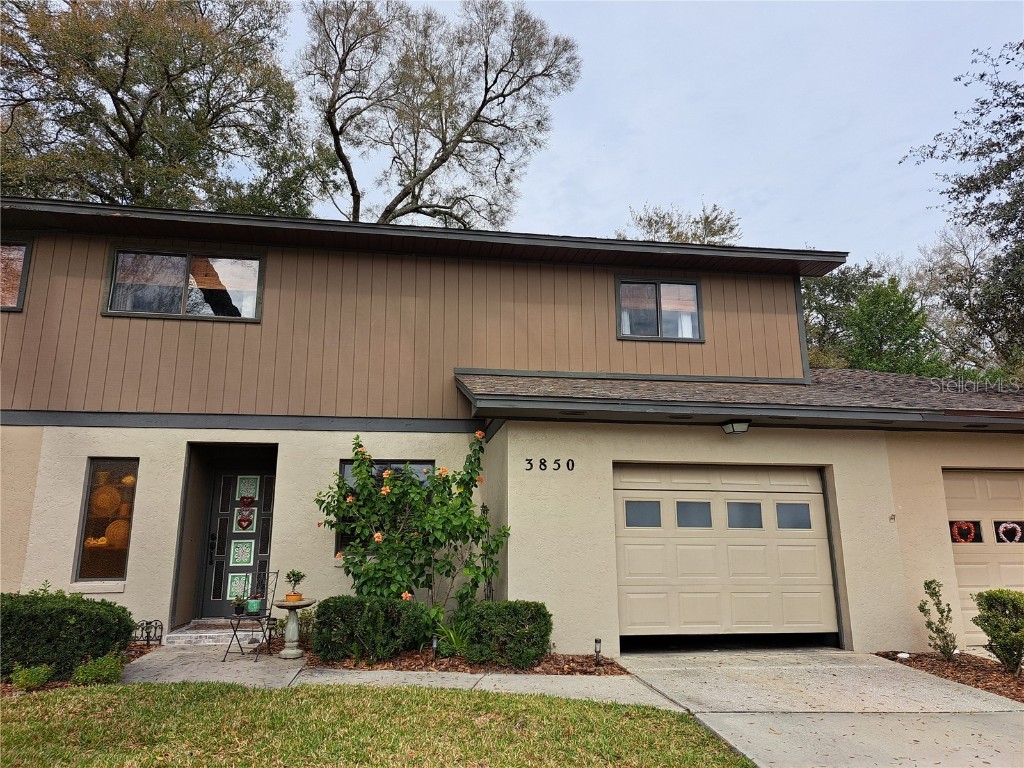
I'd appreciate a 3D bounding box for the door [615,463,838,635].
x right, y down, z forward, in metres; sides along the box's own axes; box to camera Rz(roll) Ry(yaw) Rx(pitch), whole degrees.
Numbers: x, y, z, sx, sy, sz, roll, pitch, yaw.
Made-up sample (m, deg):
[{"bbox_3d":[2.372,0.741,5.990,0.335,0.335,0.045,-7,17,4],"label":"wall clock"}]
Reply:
[{"bbox_3d":[2.470,1.885,8.385,2.740,2.030,0.080,2,-13,-9],"label":"door"}]

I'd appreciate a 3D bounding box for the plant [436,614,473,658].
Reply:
[{"bbox_3d":[-0.626,2.744,7.724,0.384,0.425,0.365,2,-13,-9],"label":"plant"}]

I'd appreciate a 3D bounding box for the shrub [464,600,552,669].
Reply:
[{"bbox_3d":[-0.041,2.538,7.247,0.870,0.592,0.620,2,-13,-9],"label":"shrub"}]

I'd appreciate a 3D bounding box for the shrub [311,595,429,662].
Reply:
[{"bbox_3d":[-1.515,2.637,7.724,1.234,0.622,0.800,2,-13,-9],"label":"shrub"}]

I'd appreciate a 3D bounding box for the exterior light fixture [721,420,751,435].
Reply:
[{"bbox_3d":[2.601,0.503,8.232,0.270,0.130,0.280,2,-13,-9],"label":"exterior light fixture"}]

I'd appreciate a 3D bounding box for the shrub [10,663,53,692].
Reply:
[{"bbox_3d":[-4.100,2.504,6.060,0.266,0.206,0.266,2,-13,-9],"label":"shrub"}]

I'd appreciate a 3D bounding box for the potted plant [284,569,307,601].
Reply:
[{"bbox_3d":[-2.396,2.216,7.857,0.225,0.334,0.225,2,-13,-9],"label":"potted plant"}]

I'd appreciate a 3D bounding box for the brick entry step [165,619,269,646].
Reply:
[{"bbox_3d":[-3.678,3.151,9.049,1.180,0.235,0.850,2,-13,-9],"label":"brick entry step"}]

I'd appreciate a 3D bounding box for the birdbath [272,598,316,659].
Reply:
[{"bbox_3d":[-2.375,2.663,7.755,0.446,0.592,0.446,2,-13,-9],"label":"birdbath"}]

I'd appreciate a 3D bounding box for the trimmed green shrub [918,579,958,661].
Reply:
[{"bbox_3d":[4.621,2.540,7.682,0.299,0.833,0.284,2,-13,-9],"label":"trimmed green shrub"}]

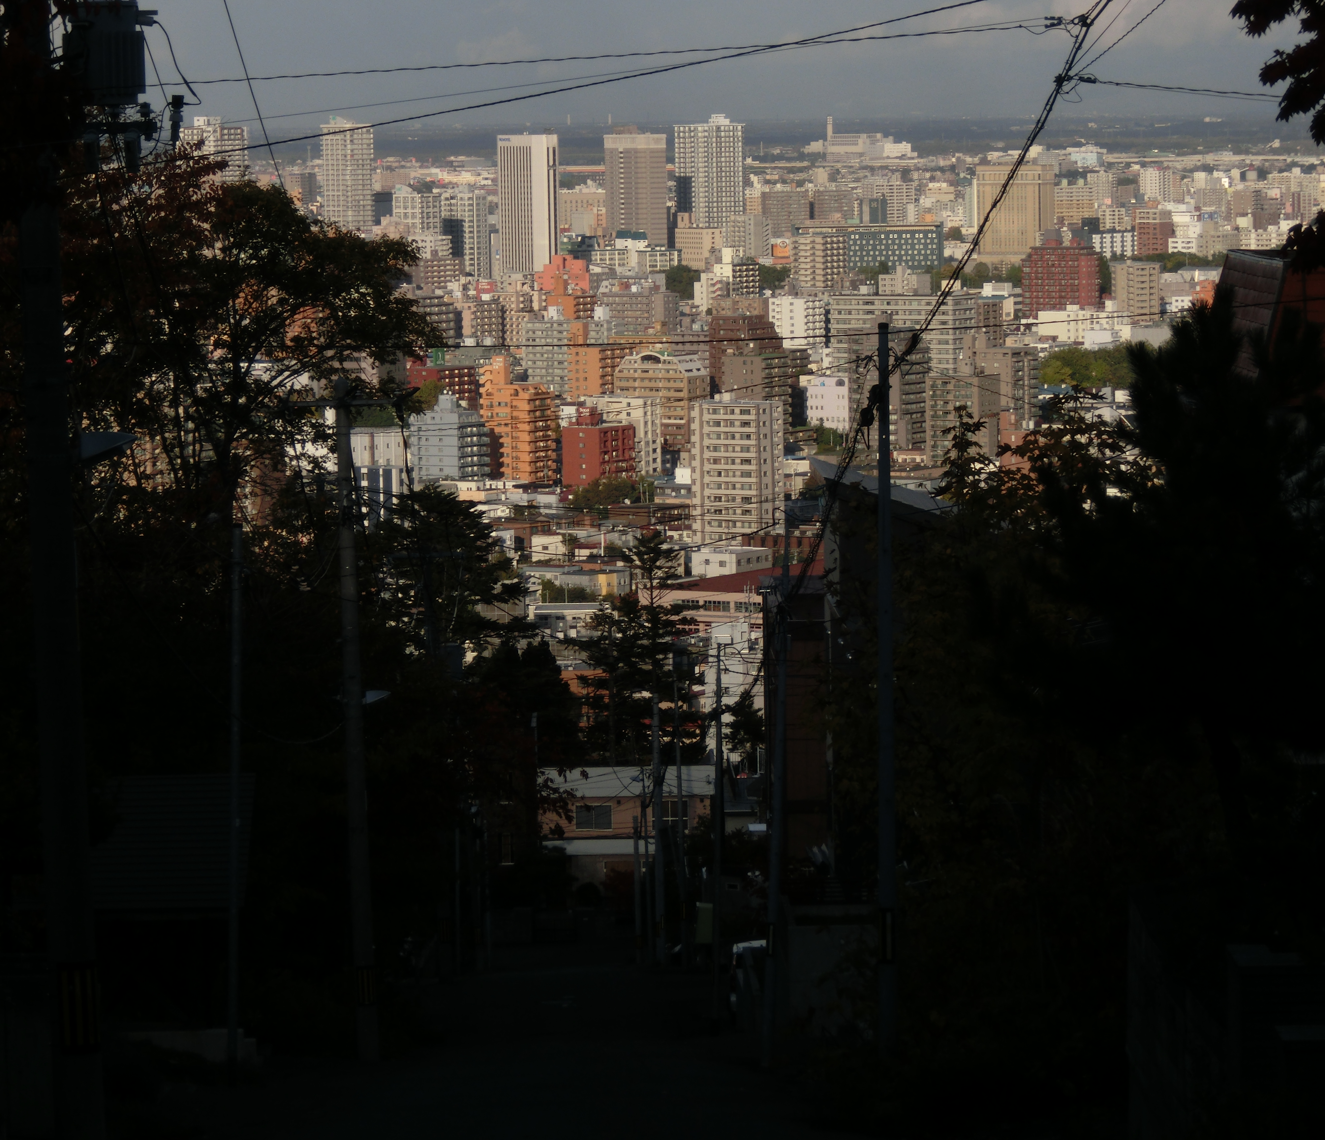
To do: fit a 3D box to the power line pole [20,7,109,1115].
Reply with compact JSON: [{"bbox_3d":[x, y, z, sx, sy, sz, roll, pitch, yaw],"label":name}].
[{"bbox_3d":[-4.215,-1.567,36.815,0.360,11.066,0.360,-2,5,0],"label":"power line pole"}]

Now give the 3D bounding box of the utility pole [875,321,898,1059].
[{"bbox_3d":[2.410,1.321,58.151,0.200,7.948,0.200,-1,5,0],"label":"utility pole"}]

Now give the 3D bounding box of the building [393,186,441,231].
[{"bbox_3d":[-140.913,-194.887,3102.576,16.500,51.153,25.000,2,6,26],"label":"building"}]

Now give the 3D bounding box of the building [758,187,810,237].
[{"bbox_3d":[88.746,-252.941,3903.382,35.000,43.859,10.500,-3,5,-23],"label":"building"}]

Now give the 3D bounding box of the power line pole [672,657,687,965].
[{"bbox_3d":[0.554,7.769,173.562,0.220,9.984,0.220,-2,5,0],"label":"power line pole"}]

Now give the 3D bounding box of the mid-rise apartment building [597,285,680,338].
[{"bbox_3d":[-8.974,-100.722,2203.585,29.000,28.516,13.500,2,6,27],"label":"mid-rise apartment building"}]

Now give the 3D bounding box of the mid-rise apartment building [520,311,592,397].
[{"bbox_3d":[-35.195,-81.095,2054.881,34.659,30.540,12.070,2,6,28],"label":"mid-rise apartment building"}]

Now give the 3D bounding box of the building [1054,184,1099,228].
[{"bbox_3d":[294.658,-258.748,3854.953,30.000,34.842,13.000,-1,5,3],"label":"building"}]

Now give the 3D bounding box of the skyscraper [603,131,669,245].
[{"bbox_3d":[-14.519,-211.942,3171.975,24.500,92.637,27.000,-6,7,-43],"label":"skyscraper"}]

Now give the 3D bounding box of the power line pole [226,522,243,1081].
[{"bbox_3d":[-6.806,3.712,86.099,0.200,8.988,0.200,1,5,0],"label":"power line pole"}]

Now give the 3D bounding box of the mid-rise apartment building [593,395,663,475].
[{"bbox_3d":[-10.308,-38.954,1555.070,17.899,21.797,11.069,2,6,28],"label":"mid-rise apartment building"}]

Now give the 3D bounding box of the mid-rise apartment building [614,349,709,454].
[{"bbox_3d":[0.278,-49.364,1608.307,24.039,30.580,14.235,2,6,28],"label":"mid-rise apartment building"}]

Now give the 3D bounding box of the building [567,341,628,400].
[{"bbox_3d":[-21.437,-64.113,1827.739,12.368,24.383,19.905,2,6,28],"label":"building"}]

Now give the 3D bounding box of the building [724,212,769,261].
[{"bbox_3d":[51.111,-185.892,3124.016,16.186,39.362,19.146,2,6,30],"label":"building"}]

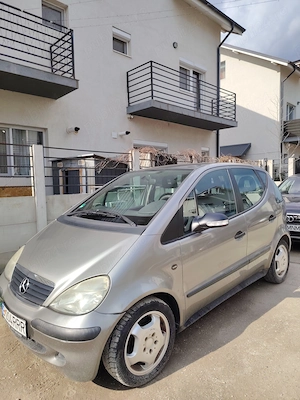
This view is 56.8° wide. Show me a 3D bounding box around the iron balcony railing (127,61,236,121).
[{"bbox_3d":[1.294,-3.329,9.208,4.447,1.020,1.036,-6,6,-44],"label":"iron balcony railing"}]

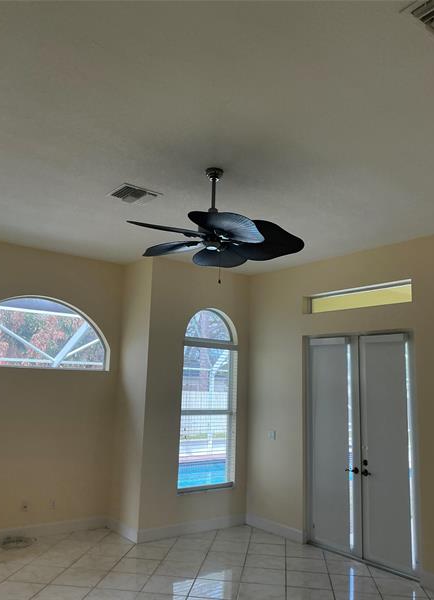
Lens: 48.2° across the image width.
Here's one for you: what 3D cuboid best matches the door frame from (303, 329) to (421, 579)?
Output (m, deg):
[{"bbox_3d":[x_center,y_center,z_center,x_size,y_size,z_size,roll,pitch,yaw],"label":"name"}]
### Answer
[{"bbox_3d":[1.551,1.590,5.368,0.130,2.411,1.484,10,-13,-37],"label":"door frame"}]

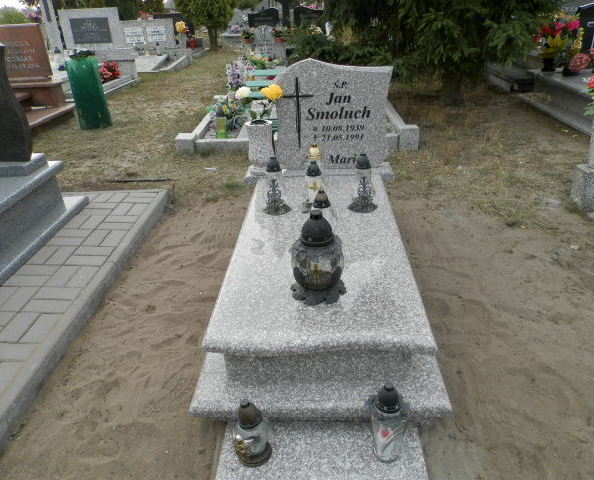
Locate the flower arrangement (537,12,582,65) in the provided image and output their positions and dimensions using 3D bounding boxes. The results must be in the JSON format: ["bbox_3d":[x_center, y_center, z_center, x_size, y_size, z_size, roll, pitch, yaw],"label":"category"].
[{"bbox_3d":[3.550,-2.711,6.250,0.500,0.670,0.400,1,28,2],"label":"flower arrangement"}]

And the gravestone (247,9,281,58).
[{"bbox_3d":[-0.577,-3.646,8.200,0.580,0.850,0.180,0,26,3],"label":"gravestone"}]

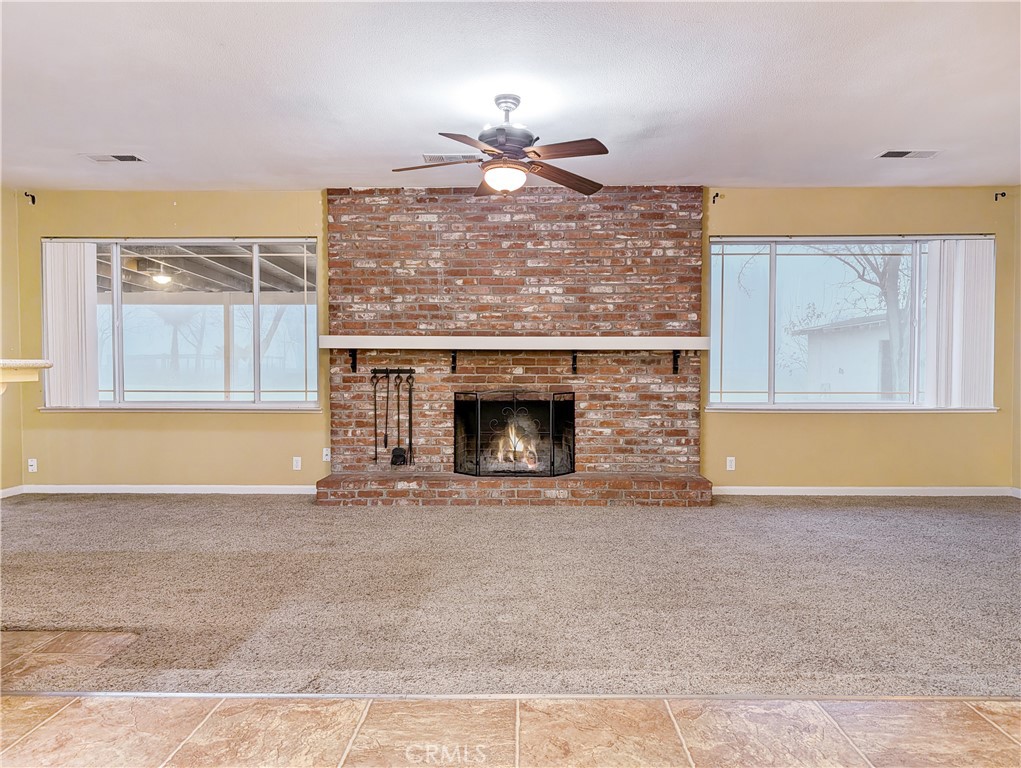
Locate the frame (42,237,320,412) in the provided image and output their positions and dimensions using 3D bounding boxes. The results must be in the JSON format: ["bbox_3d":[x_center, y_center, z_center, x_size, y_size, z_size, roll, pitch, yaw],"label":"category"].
[{"bbox_3d":[-2.823,-0.506,6.055,2.410,1.490,0.130,0,1,1],"label":"frame"}]

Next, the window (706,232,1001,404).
[{"bbox_3d":[2.869,-0.505,5.965,2.410,1.490,0.130,0,1,1],"label":"window"}]

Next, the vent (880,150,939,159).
[{"bbox_3d":[2.830,-1.619,5.031,0.410,0.025,0.205,0,1,1],"label":"vent"}]

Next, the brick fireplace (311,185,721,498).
[{"bbox_3d":[0.031,-0.345,5.764,3.120,2.590,0.500,0,1,1],"label":"brick fireplace"}]

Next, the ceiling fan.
[{"bbox_3d":[-0.025,-1.331,4.000,1.290,0.551,1.270,0,1,1],"label":"ceiling fan"}]

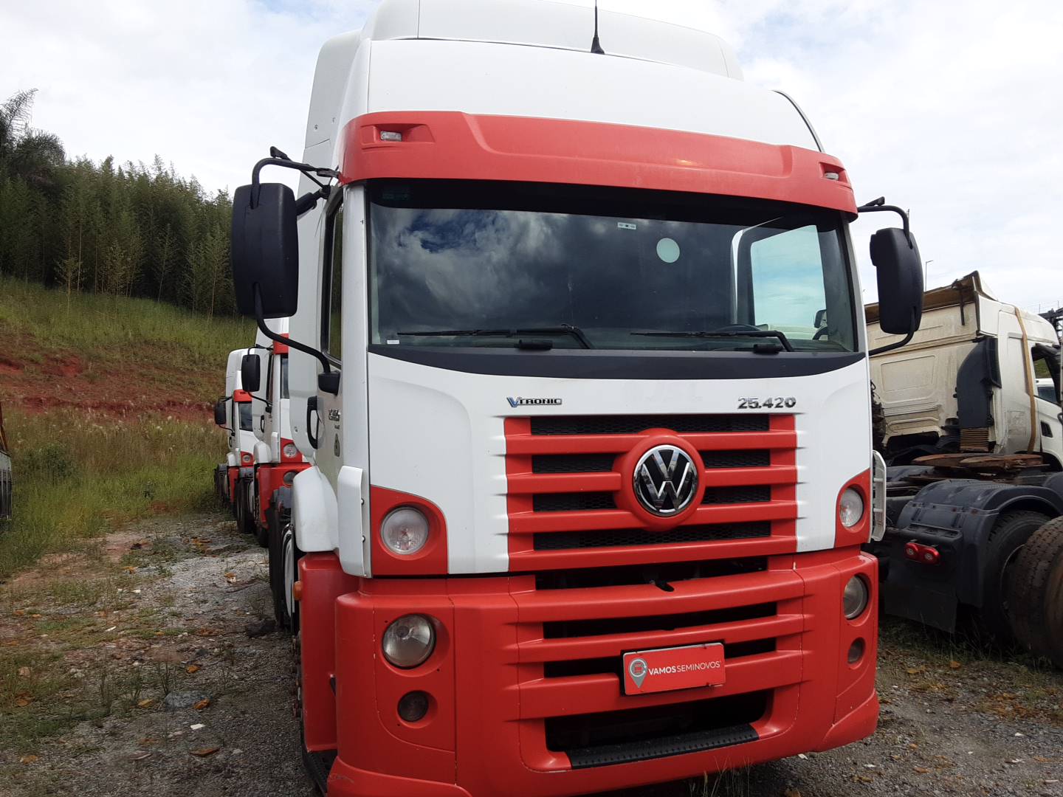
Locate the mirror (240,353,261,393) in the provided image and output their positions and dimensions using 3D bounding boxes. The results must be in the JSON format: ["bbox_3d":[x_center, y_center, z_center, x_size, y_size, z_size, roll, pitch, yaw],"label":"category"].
[{"bbox_3d":[-3.679,-0.327,11.270,0.245,0.505,0.127,0,0,-22],"label":"mirror"}]

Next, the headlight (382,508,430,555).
[{"bbox_3d":[-0.456,0.479,3.110,0.176,0.176,0.078,0,0,-13],"label":"headlight"}]

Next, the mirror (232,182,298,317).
[{"bbox_3d":[-0.977,-0.546,3.147,0.245,0.505,0.127,0,0,-20],"label":"mirror"}]

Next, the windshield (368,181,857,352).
[{"bbox_3d":[0.450,-0.534,3.482,2.176,0.696,0.274,0,0,-20],"label":"windshield"}]

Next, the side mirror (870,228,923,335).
[{"bbox_3d":[1.768,-0.556,4.121,0.250,0.505,0.137,0,0,-20],"label":"side mirror"}]

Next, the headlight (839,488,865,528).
[{"bbox_3d":[1.401,0.479,3.768,0.176,0.176,0.078,0,0,-27],"label":"headlight"}]

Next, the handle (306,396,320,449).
[{"bbox_3d":[-1.044,0.117,4.100,0.064,0.255,0.083,0,0,-20],"label":"handle"}]

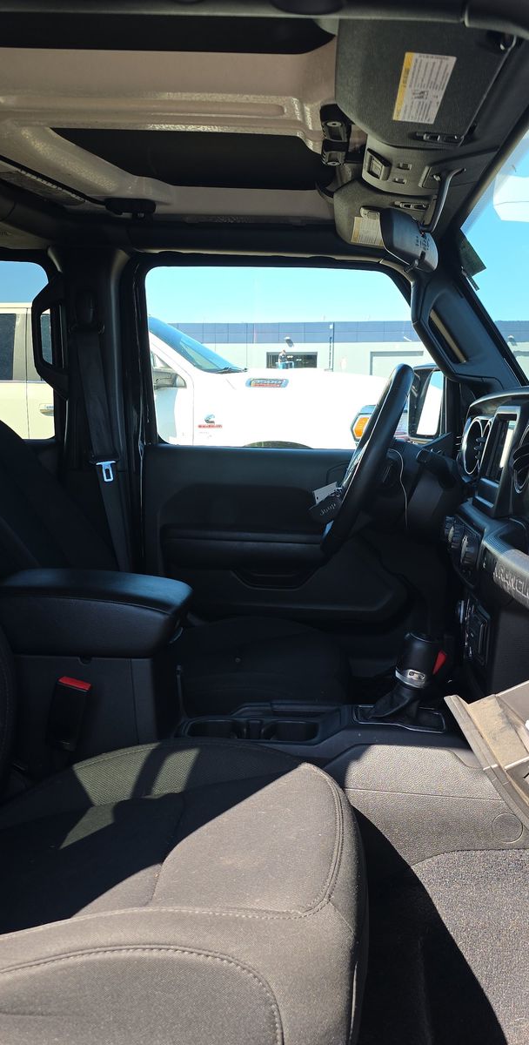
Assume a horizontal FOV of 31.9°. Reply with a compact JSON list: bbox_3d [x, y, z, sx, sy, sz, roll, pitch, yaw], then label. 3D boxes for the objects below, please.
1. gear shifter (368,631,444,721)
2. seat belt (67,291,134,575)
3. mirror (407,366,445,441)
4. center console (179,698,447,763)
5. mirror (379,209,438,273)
[{"bbox_3d":[0.208,0.218,1.350,0.105,0.130,0.075,1,8,1],"label":"gear shifter"},{"bbox_3d":[-0.347,-0.175,1.988,0.120,0.660,0.080,1,8,1],"label":"seat belt"},{"bbox_3d":[0.411,-0.288,2.254,0.110,0.190,0.190,-1,8,-11],"label":"mirror"},{"bbox_3d":[0.075,0.327,1.388,0.390,0.105,0.250,1,8,1],"label":"center console"},{"bbox_3d":[0.204,-0.390,1.294,0.047,0.068,0.220,5,9,28],"label":"mirror"}]

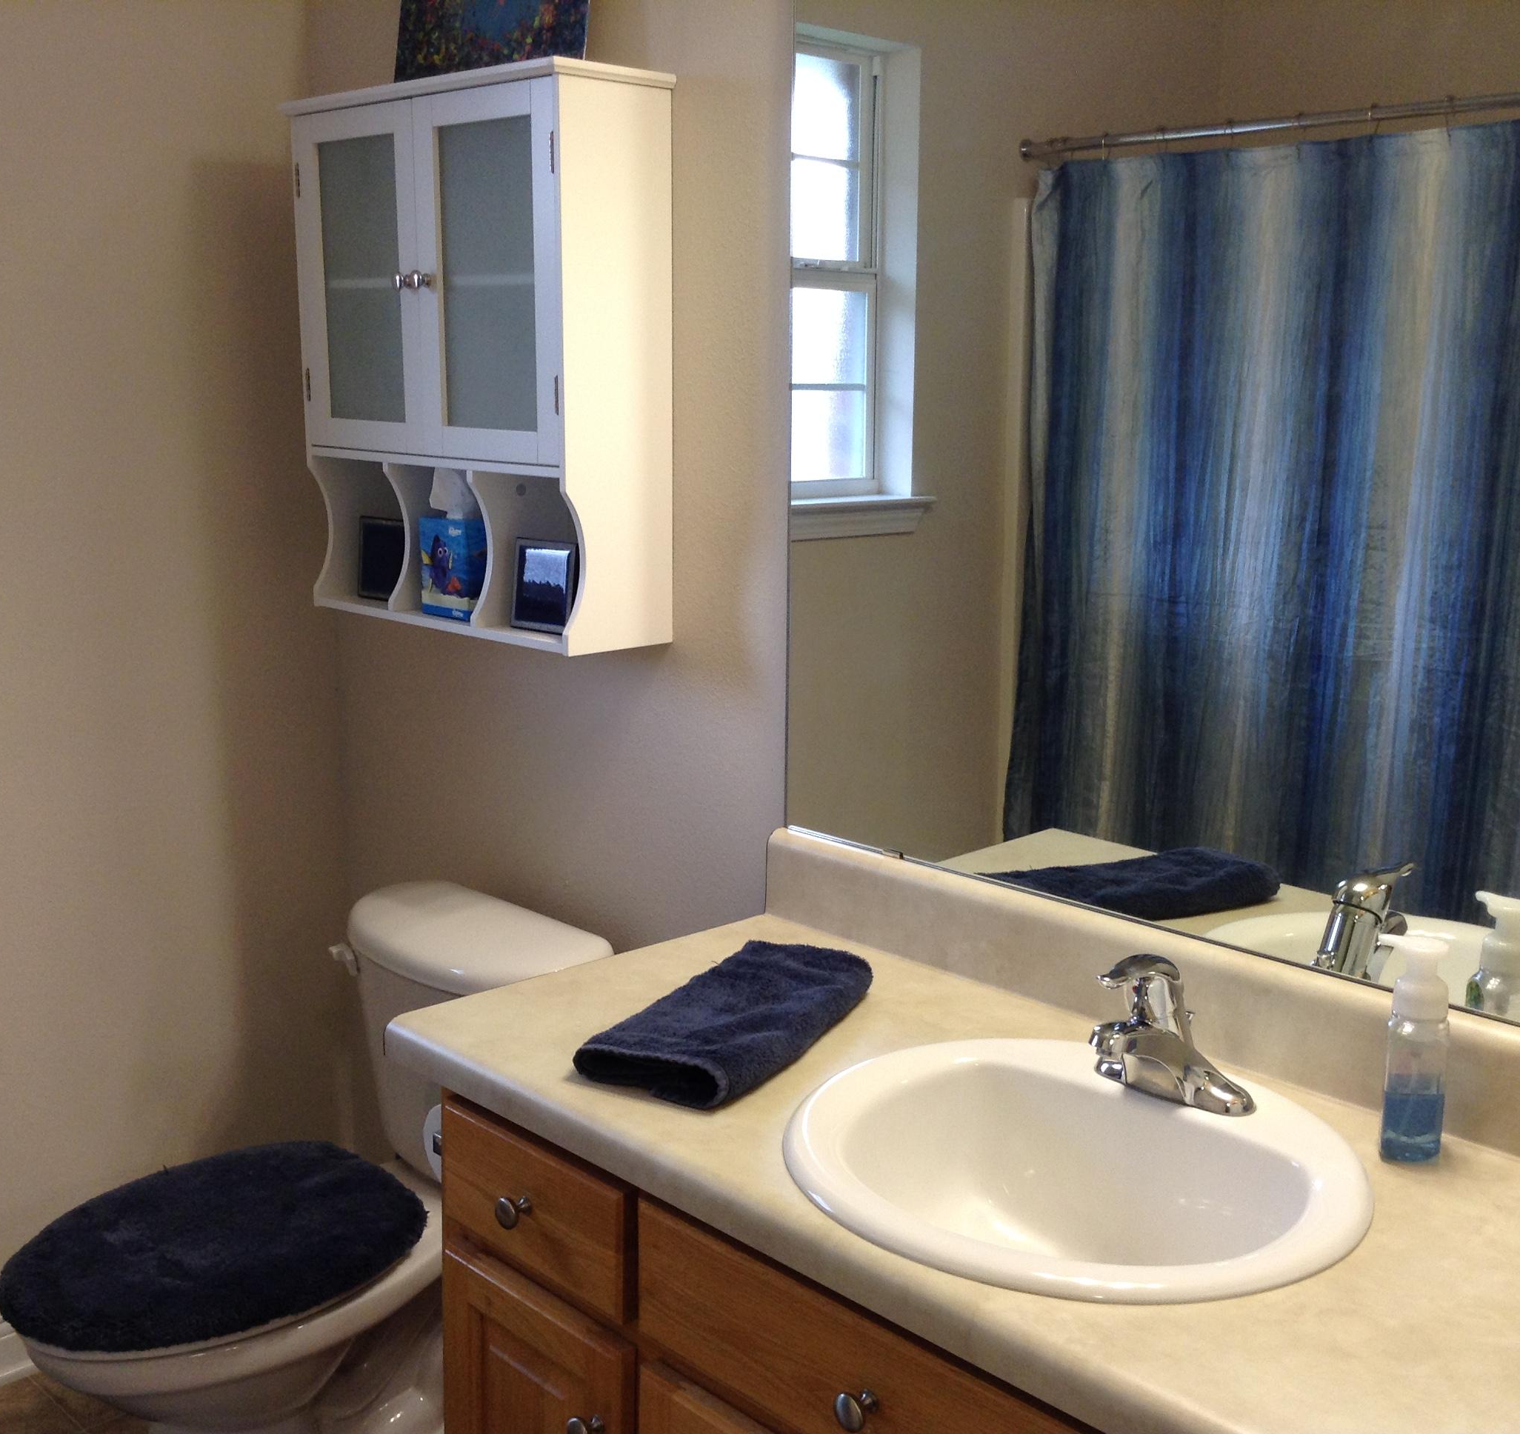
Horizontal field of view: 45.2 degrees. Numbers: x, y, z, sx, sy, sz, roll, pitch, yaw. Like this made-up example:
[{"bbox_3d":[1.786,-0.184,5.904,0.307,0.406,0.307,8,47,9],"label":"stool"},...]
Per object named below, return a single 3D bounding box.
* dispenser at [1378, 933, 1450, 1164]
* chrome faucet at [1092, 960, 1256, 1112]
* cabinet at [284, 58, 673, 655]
[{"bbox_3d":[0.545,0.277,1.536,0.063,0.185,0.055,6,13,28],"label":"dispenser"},{"bbox_3d":[0.338,0.273,1.599,0.168,0.138,0.156,-10,15,-43],"label":"chrome faucet"},{"bbox_3d":[-0.375,-0.457,2.371,0.182,0.678,0.602,-10,15,-43],"label":"cabinet"}]

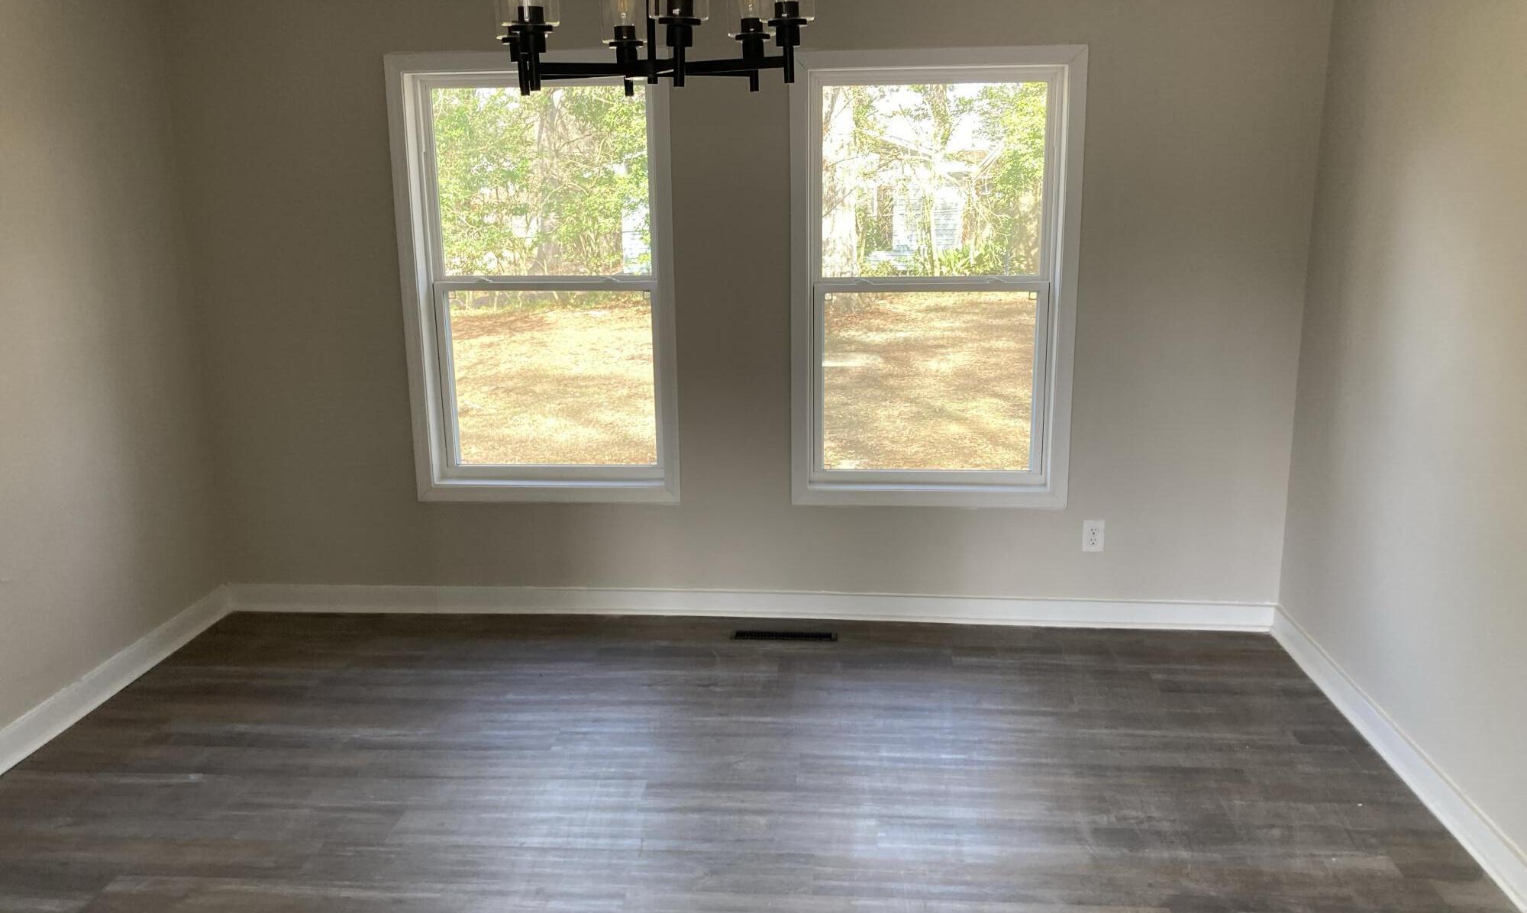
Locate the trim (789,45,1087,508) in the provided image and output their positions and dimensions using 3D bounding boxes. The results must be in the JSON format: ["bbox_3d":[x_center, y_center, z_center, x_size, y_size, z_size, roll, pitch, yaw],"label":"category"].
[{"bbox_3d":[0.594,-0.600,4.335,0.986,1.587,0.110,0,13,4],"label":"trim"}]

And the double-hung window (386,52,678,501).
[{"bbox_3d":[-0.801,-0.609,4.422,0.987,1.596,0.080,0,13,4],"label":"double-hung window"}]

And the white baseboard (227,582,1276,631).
[{"bbox_3d":[-0.108,0.561,4.611,3.949,0.102,0.020,0,13,4],"label":"white baseboard"}]

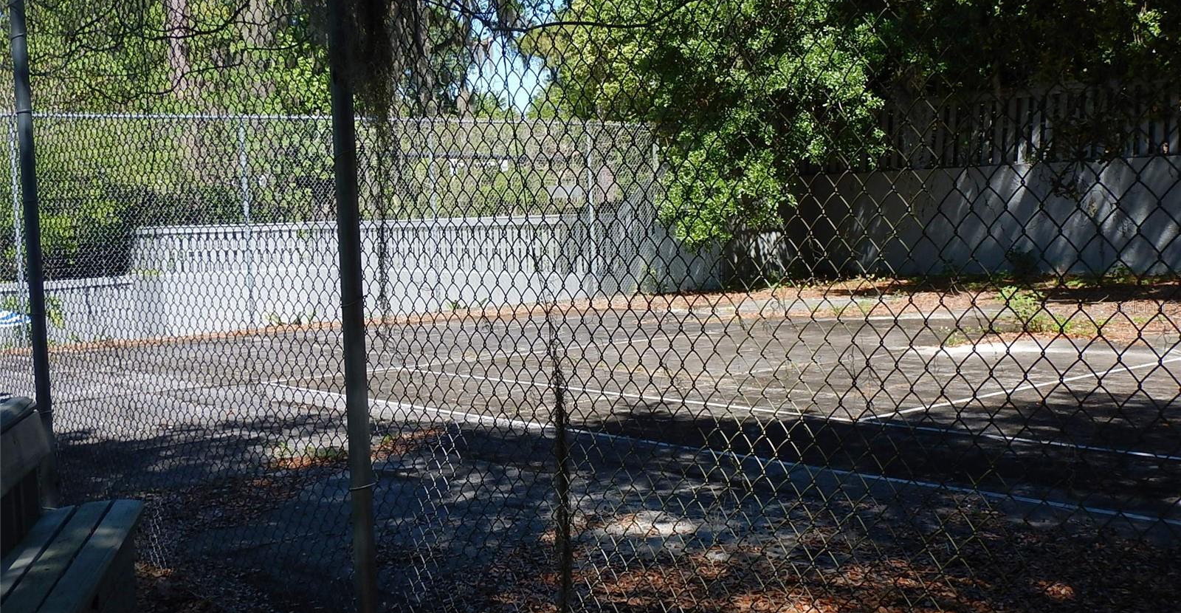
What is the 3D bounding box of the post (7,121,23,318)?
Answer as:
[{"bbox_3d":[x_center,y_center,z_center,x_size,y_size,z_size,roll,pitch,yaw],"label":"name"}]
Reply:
[{"bbox_3d":[-7.140,-0.915,17.000,0.063,2.860,0.063,-5,5,-39],"label":"post"}]

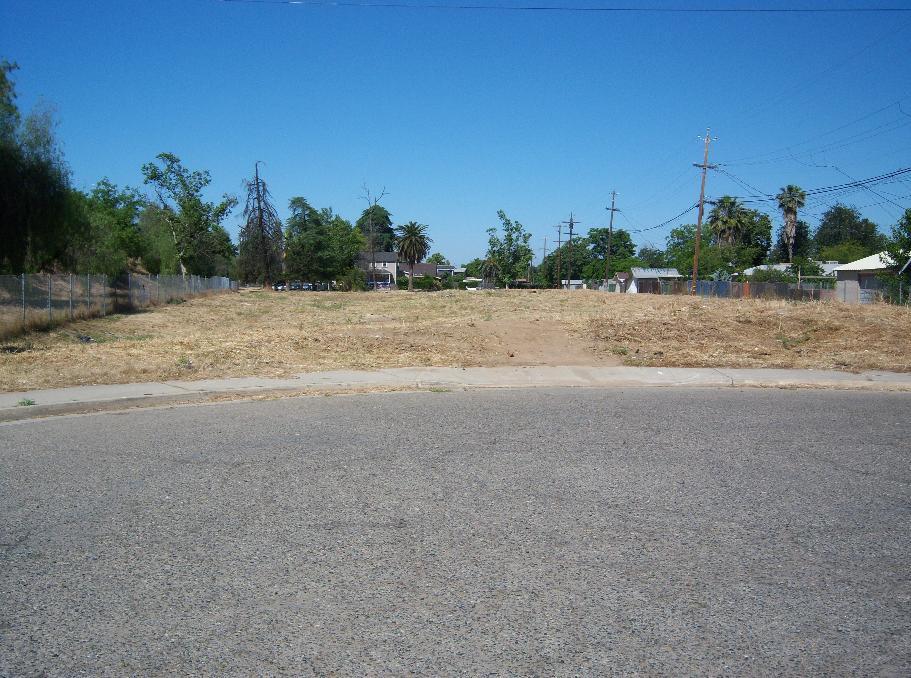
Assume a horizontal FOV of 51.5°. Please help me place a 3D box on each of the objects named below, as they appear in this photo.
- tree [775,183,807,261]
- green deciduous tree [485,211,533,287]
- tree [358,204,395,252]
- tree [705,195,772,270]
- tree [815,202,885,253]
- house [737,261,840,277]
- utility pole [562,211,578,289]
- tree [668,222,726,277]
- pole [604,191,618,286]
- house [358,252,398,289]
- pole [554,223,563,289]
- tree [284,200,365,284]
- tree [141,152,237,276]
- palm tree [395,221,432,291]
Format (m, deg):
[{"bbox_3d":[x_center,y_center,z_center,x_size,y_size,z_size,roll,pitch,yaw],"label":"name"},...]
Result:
[{"bbox_3d":[43.390,-13.040,122.000,3.870,13.820,3.900,0,4,2],"label":"tree"},{"bbox_3d":[6.340,-10.490,112.000,5.810,9.480,5.200,0,4,2],"label":"green deciduous tree"},{"bbox_3d":[-15.410,-18.010,182.000,7.710,16.190,8.000,0,4,2],"label":"tree"},{"bbox_3d":[33.300,-11.076,111.527,8.060,11.410,7.800,0,4,2],"label":"tree"},{"bbox_3d":[49.691,-11.549,119.513,9.200,11.360,8.800,0,4,2],"label":"tree"},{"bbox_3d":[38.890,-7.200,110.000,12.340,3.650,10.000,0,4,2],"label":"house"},{"bbox_3d":[18.787,-14.342,154.406,2.800,12.580,0.500,0,4,2],"label":"utility pole"},{"bbox_3d":[32.510,-11.150,128.000,8.400,9.270,8.000,0,4,2],"label":"tree"},{"bbox_3d":[18.610,-11.550,112.000,1.600,12.100,0.500,0,4,2],"label":"pole"},{"bbox_3d":[-13.720,-11.570,162.000,7.890,6.520,8.000,0,4,2],"label":"house"},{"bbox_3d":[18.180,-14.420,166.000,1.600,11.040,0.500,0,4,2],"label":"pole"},{"bbox_3d":[-17.890,-12.880,129.000,10.920,12.610,10.000,0,4,2],"label":"tree"},{"bbox_3d":[-22.040,-9.950,78.000,7.930,10.900,7.500,0,4,2],"label":"tree"},{"bbox_3d":[-6.220,-12.410,140.000,5.630,10.290,5.600,0,4,2],"label":"palm tree"}]

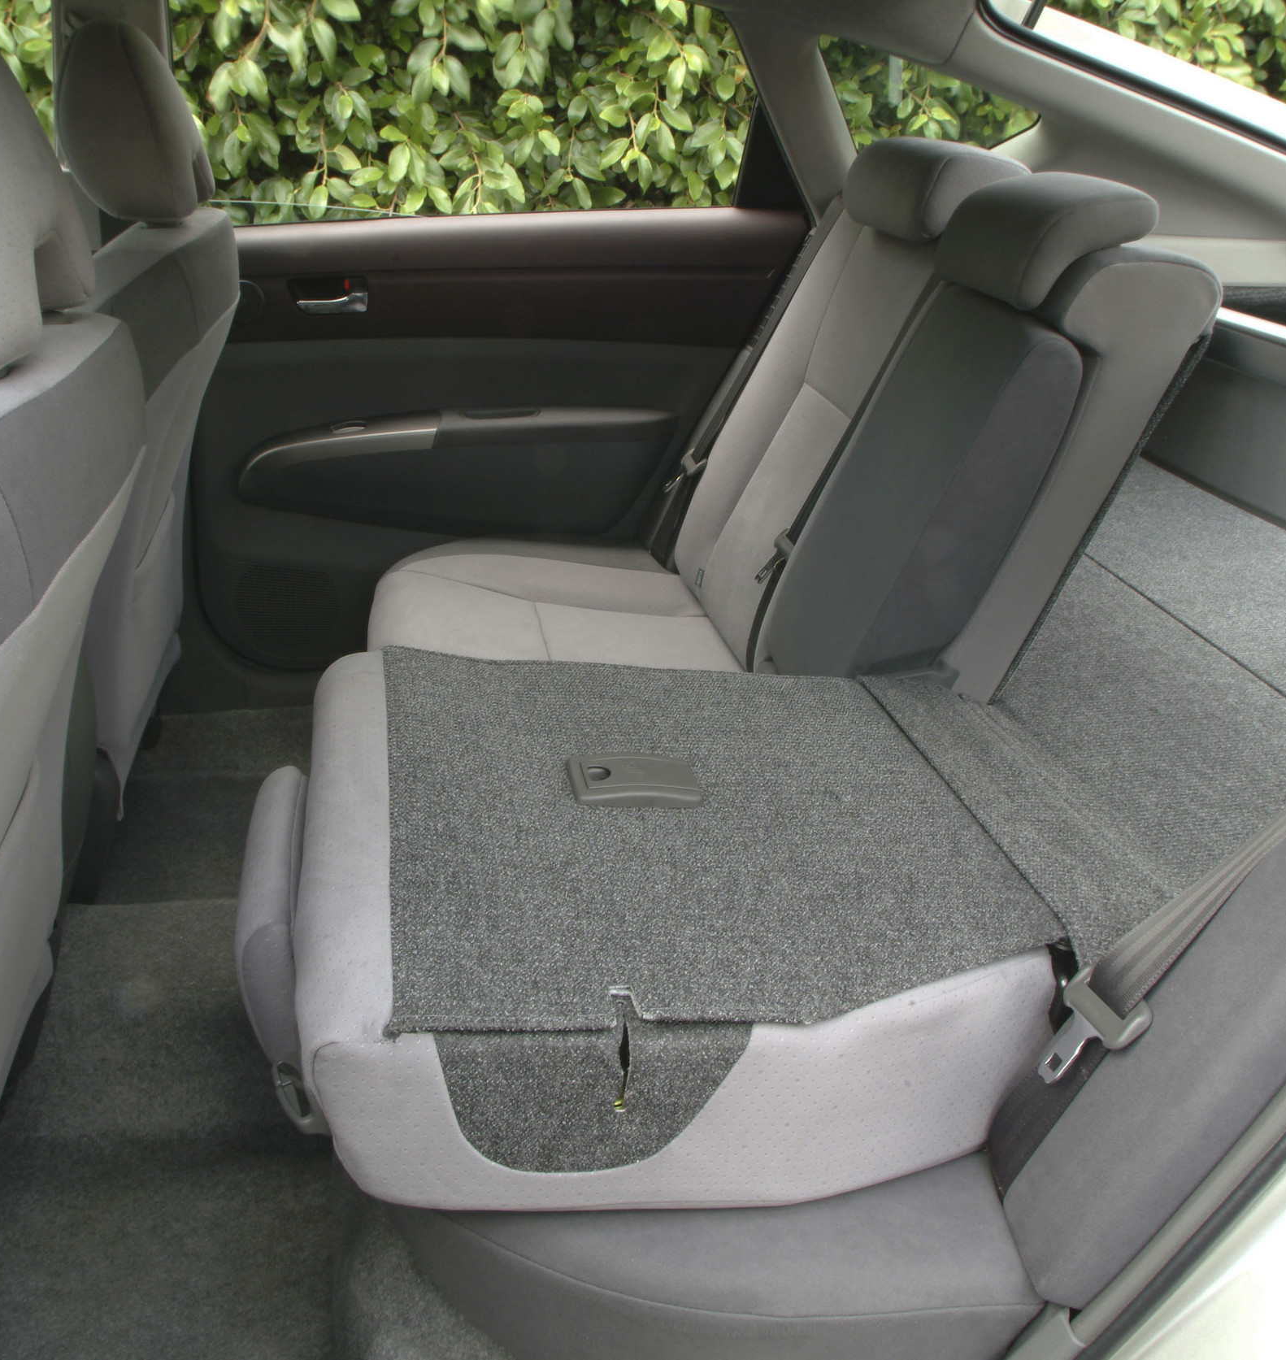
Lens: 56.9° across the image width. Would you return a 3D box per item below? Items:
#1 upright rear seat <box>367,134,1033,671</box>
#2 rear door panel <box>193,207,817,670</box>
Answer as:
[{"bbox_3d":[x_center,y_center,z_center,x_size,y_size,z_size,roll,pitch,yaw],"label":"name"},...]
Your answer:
[{"bbox_3d":[0.043,-0.334,1.736,0.930,0.865,0.500,-3,28,-11],"label":"upright rear seat"},{"bbox_3d":[-0.253,-0.383,1.954,1.020,0.750,0.120,-3,28,-11],"label":"rear door panel"}]

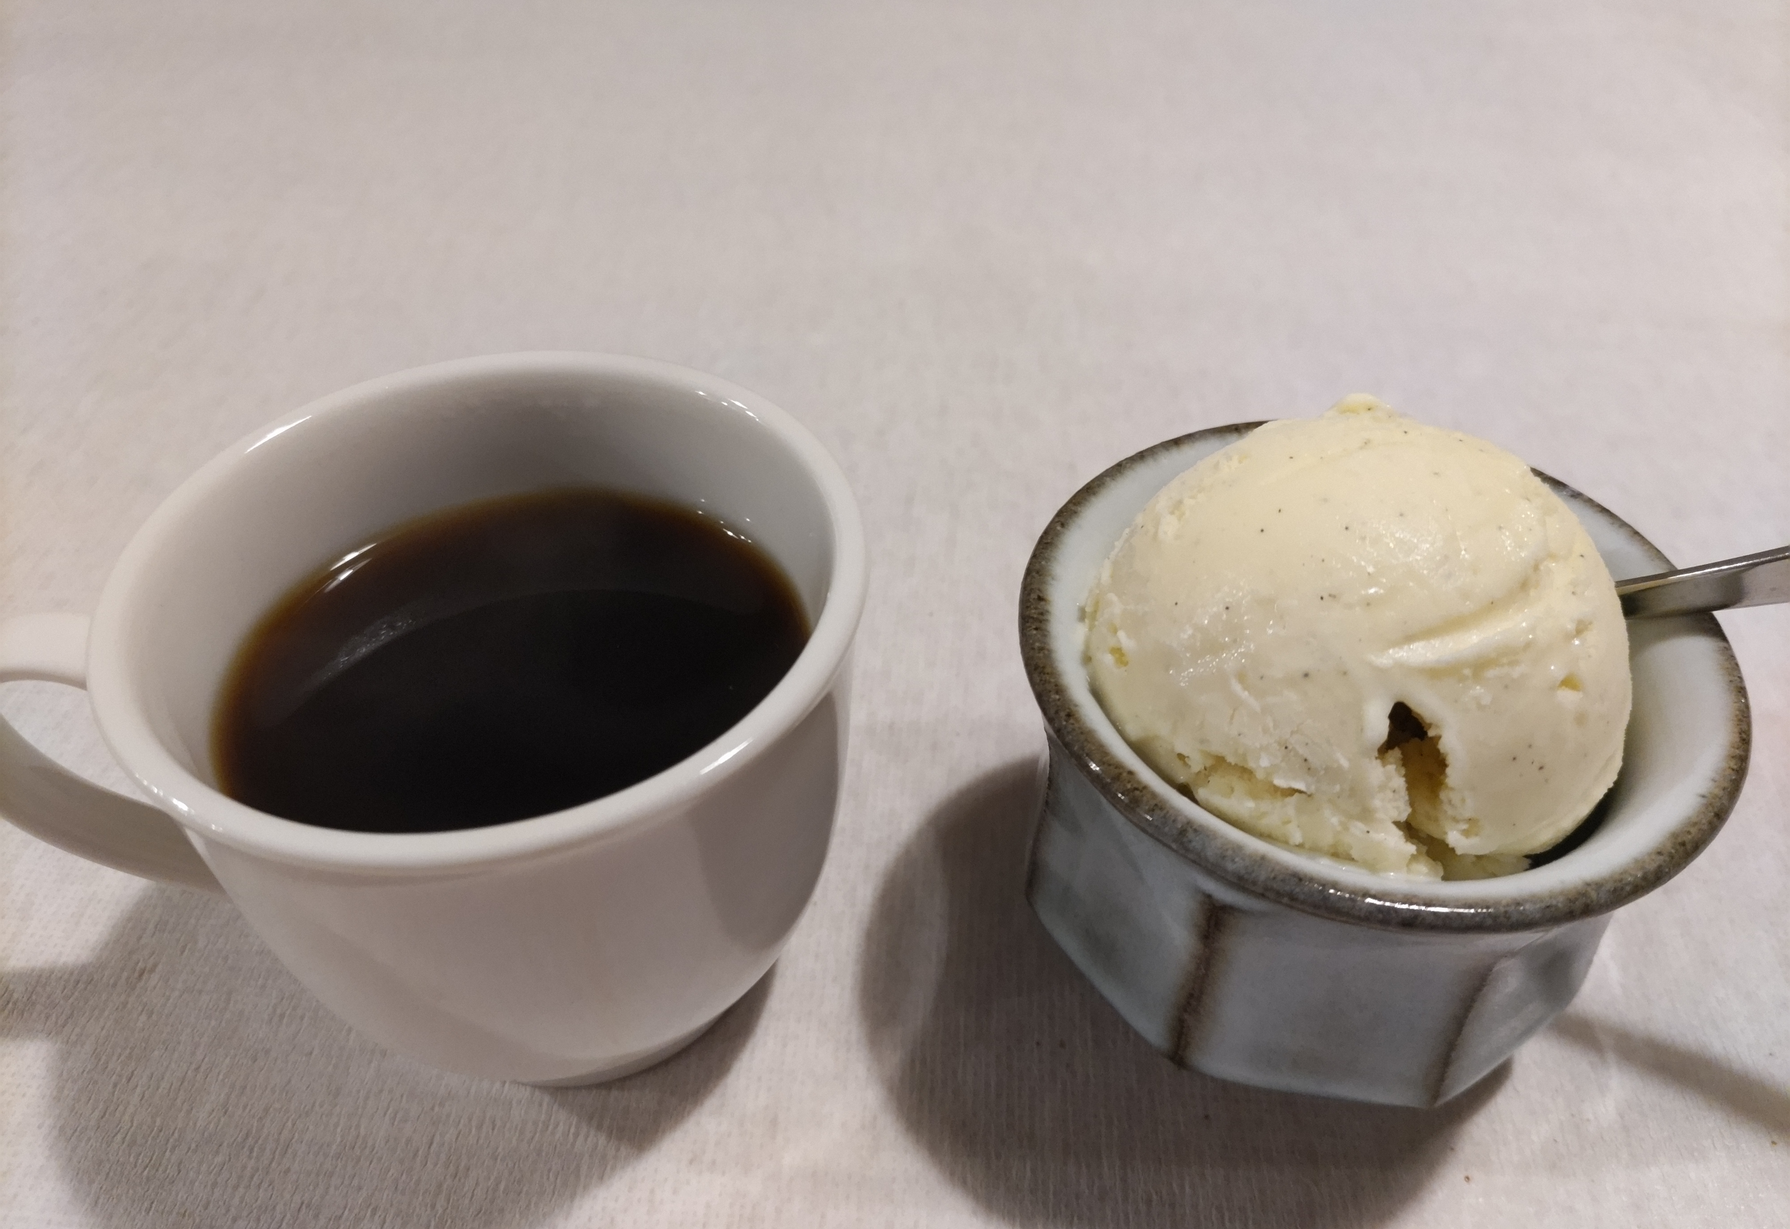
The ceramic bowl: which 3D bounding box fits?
[{"bbox_3d":[0.057,0.021,0.181,0.084,0.056,0.084,0,45,0],"label":"ceramic bowl"}]

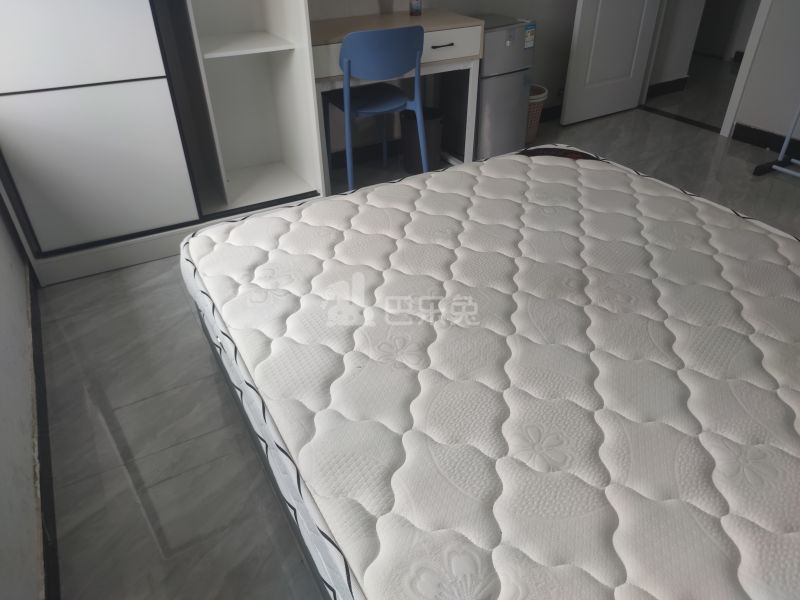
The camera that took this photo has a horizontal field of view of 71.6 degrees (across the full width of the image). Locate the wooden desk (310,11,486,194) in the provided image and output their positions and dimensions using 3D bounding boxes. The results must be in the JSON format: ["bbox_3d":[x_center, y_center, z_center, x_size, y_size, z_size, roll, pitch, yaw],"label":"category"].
[{"bbox_3d":[-0.123,-1.022,2.880,0.991,0.758,0.462,-20,39,-26],"label":"wooden desk"}]

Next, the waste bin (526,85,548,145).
[{"bbox_3d":[0.776,-1.145,3.465,0.269,0.299,0.269,-18,38,-24],"label":"waste bin"}]

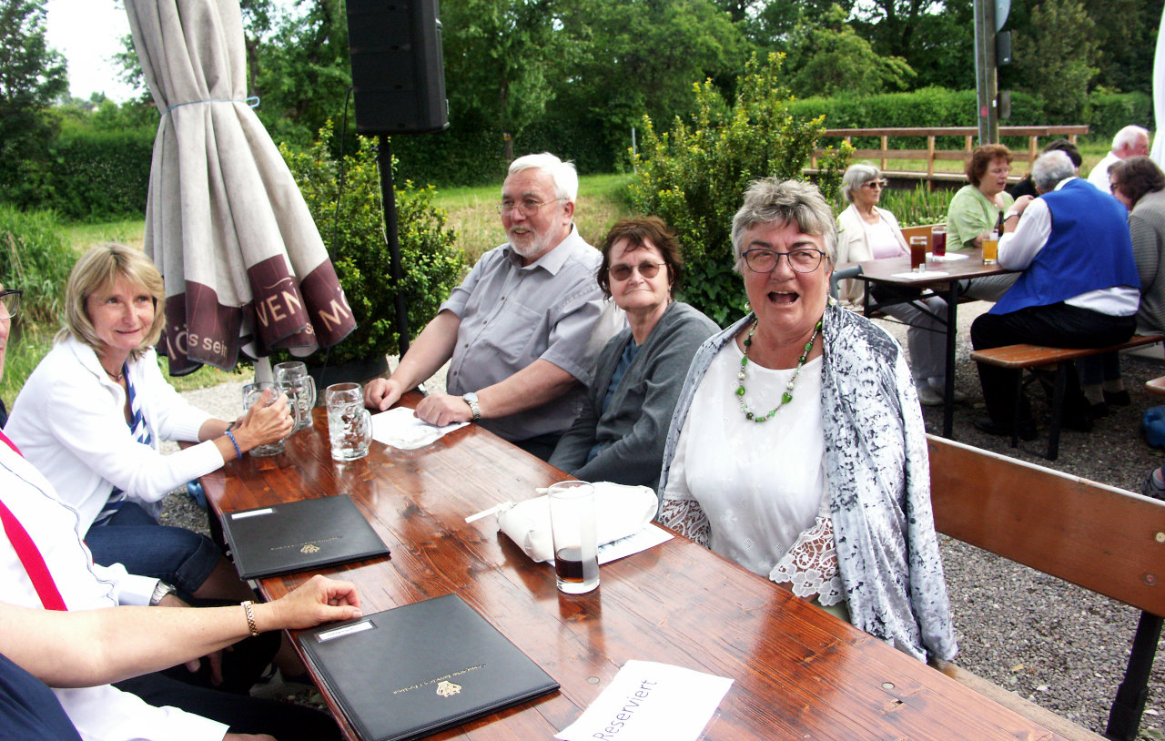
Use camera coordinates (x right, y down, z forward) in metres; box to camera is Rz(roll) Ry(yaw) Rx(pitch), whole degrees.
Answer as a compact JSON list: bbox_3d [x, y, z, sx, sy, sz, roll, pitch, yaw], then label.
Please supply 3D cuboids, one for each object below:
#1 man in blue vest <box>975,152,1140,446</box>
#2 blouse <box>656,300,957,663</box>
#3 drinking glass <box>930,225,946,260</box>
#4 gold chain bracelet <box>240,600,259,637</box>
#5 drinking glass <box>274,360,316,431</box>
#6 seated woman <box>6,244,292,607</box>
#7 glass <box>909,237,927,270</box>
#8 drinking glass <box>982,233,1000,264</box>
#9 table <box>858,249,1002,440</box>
[{"bbox_3d":[2.348,-0.377,4.652,0.600,1.350,0.780,-11,15,-32],"label":"man in blue vest"},{"bbox_3d":[0.418,0.197,1.831,0.520,0.660,0.360,5,14,29],"label":"blouse"},{"bbox_3d":[2.054,-0.724,5.427,0.075,0.175,0.075,-3,13,0],"label":"drinking glass"},{"bbox_3d":[-0.477,0.355,1.350,0.017,0.051,0.059,-12,15,-16],"label":"gold chain bracelet"},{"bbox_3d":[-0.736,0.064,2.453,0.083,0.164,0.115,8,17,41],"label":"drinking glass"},{"bbox_3d":[-1.030,0.352,2.253,0.660,1.270,0.500,-6,13,-16],"label":"seated woman"},{"bbox_3d":[1.765,-0.603,4.952,0.077,0.172,0.077,-3,13,0],"label":"glass"},{"bbox_3d":[1.919,-0.577,4.434,0.067,0.155,0.067,-3,13,0],"label":"drinking glass"},{"bbox_3d":[2.179,-0.216,4.861,2.200,0.770,0.719,-10,15,-27],"label":"table"}]

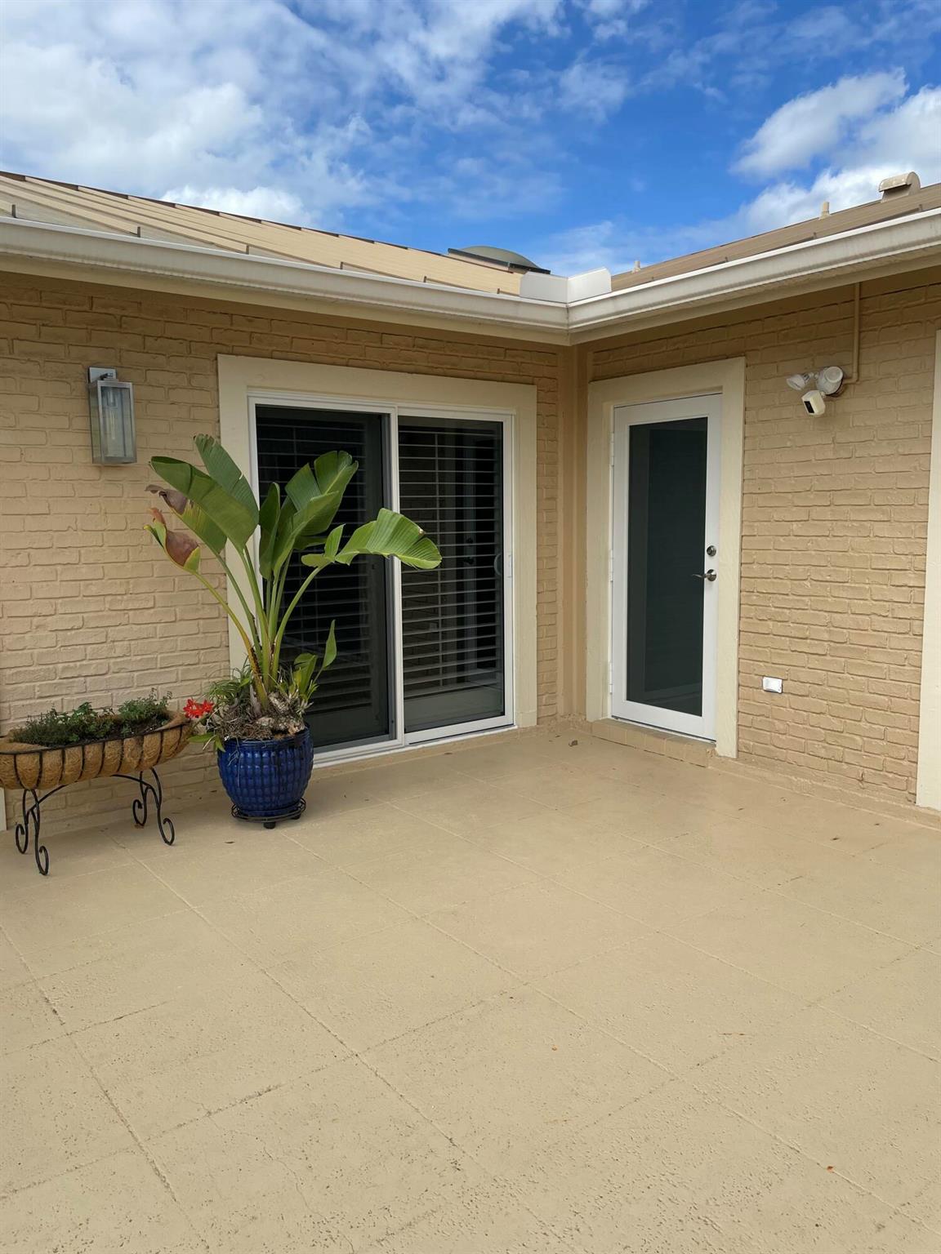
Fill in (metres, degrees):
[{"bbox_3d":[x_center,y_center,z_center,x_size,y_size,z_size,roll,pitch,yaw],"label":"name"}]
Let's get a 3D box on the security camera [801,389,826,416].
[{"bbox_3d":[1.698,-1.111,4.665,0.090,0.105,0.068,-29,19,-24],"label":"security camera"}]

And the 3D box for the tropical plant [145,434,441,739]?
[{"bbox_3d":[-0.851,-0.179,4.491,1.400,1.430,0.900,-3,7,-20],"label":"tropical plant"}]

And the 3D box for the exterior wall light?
[{"bbox_3d":[-1.674,-0.988,4.401,0.157,0.450,0.165,-6,8,-38],"label":"exterior wall light"}]

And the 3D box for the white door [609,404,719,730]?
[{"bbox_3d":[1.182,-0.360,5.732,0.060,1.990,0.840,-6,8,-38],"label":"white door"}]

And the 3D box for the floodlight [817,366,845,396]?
[{"bbox_3d":[1.770,-1.209,4.632,0.125,0.140,0.125,5,9,40],"label":"floodlight"}]

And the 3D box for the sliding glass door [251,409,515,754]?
[{"bbox_3d":[-0.447,-0.277,5.600,1.830,2.030,0.100,-6,8,-38],"label":"sliding glass door"}]

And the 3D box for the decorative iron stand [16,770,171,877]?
[{"bbox_3d":[-1.673,0.829,4.205,0.580,0.330,0.420,-6,8,-38],"label":"decorative iron stand"}]

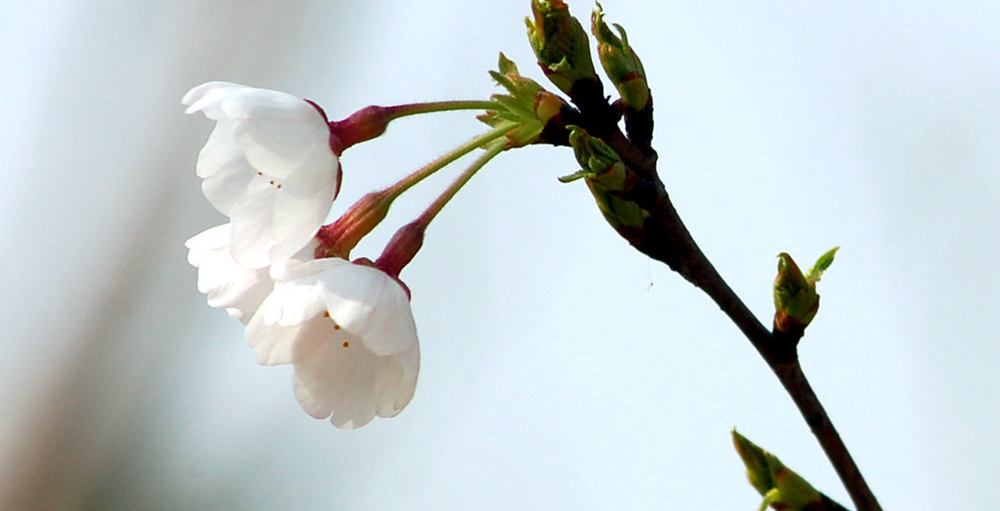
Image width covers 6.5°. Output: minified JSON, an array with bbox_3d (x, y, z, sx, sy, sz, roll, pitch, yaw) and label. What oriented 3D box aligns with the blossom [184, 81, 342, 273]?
[{"bbox_3d":[-0.036,-0.012,1.328,0.016,0.024,0.024,-25,10,-34],"label":"blossom"}]

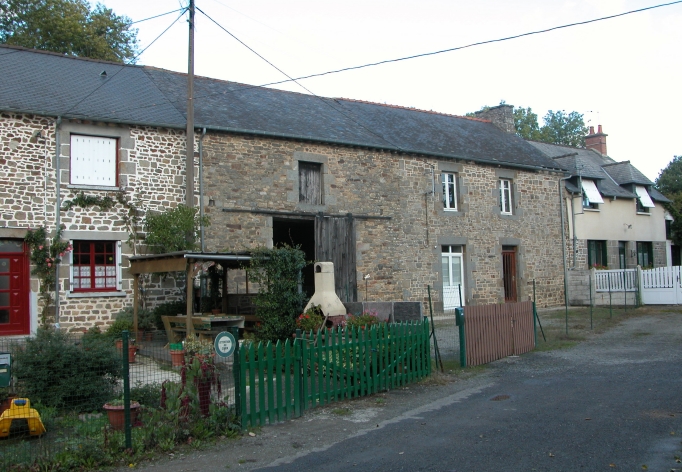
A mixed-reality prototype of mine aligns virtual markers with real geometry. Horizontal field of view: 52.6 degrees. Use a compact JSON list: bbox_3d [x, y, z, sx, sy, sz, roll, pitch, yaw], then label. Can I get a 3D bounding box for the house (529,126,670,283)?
[{"bbox_3d":[10.934,-1.446,35.149,8.500,9.450,7.600,1,-5,-36],"label":"house"}]

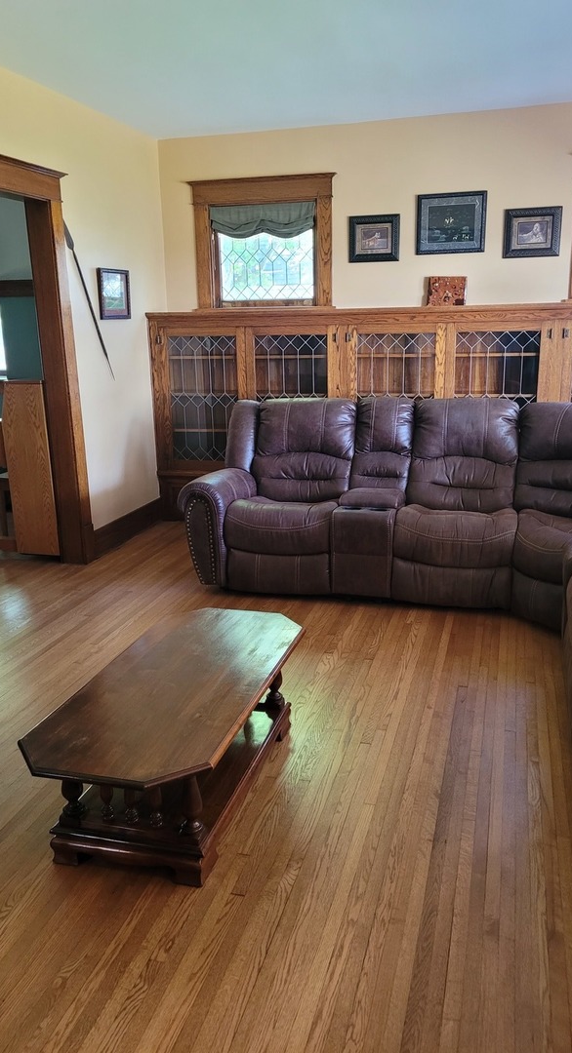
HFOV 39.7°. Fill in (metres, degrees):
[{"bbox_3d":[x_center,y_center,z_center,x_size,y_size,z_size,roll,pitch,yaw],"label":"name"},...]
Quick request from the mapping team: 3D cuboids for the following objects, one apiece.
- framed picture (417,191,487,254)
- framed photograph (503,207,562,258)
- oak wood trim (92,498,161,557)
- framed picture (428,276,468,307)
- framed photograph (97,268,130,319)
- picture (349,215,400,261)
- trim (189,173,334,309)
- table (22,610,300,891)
[{"bbox_3d":[1.100,-2.017,5.271,0.450,0.378,0.030,3,16,16],"label":"framed picture"},{"bbox_3d":[1.603,-1.913,5.153,0.353,0.302,0.030,3,16,16],"label":"framed photograph"},{"bbox_3d":[-1.094,-0.010,5.510,0.023,0.190,0.980,3,16,16],"label":"oak wood trim"},{"bbox_3d":[1.075,-1.569,5.289,0.250,0.190,0.025,3,8,16],"label":"framed picture"},{"bbox_3d":[-1.113,-1.512,5.163,0.025,0.310,0.390,3,16,16],"label":"framed photograph"},{"bbox_3d":[0.609,-1.972,5.427,0.346,0.302,0.030,3,16,16],"label":"picture"},{"bbox_3d":[-0.165,-2.011,5.632,1.070,0.875,0.080,3,16,16],"label":"trim"},{"bbox_3d":[-0.323,0.657,2.554,0.555,0.388,1.165,3,16,16],"label":"table"}]

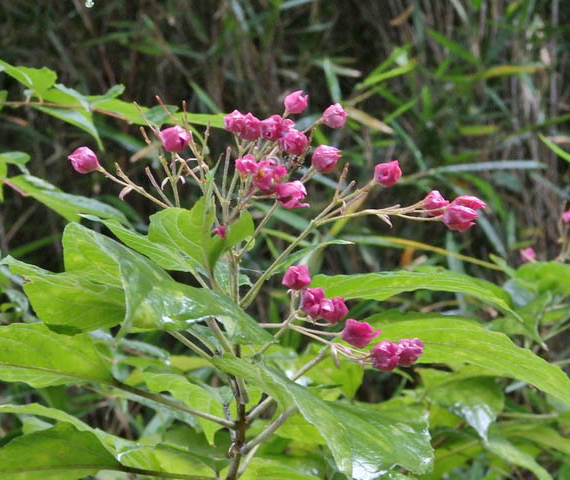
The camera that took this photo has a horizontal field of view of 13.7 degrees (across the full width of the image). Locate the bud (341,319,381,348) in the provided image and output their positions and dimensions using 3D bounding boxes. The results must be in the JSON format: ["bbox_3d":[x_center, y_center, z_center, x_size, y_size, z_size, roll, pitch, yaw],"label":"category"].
[{"bbox_3d":[0.037,0.045,1.145,0.019,0.015,0.017,4,6,37],"label":"bud"}]

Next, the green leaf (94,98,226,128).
[{"bbox_3d":[-0.077,-0.077,1.420,0.083,0.012,0.030,10,14,-6],"label":"green leaf"}]

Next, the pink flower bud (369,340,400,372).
[{"bbox_3d":[0.048,0.056,1.140,0.015,0.015,0.015,-4,6,-37],"label":"pink flower bud"}]

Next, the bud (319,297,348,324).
[{"bbox_3d":[0.026,0.038,1.280,0.015,0.015,0.015,40,38,0],"label":"bud"}]

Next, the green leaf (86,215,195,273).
[{"bbox_3d":[-0.081,0.002,1.310,0.072,0.016,0.033,26,25,12],"label":"green leaf"}]

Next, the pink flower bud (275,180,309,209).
[{"bbox_3d":[0.004,-0.025,1.300,0.017,0.015,0.015,-10,0,30],"label":"pink flower bud"}]

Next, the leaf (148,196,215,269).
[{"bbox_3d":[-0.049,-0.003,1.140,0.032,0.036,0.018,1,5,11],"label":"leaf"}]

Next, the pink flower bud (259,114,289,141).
[{"bbox_3d":[-0.006,-0.062,1.300,0.015,0.015,0.015,7,37,0],"label":"pink flower bud"}]

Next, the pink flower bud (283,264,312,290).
[{"bbox_3d":[0.006,0.018,1.150,0.015,0.013,0.014,-1,5,-6],"label":"pink flower bud"}]

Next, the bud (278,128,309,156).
[{"bbox_3d":[0.004,-0.048,1.155,0.016,0.013,0.014,-2,5,-17],"label":"bud"}]

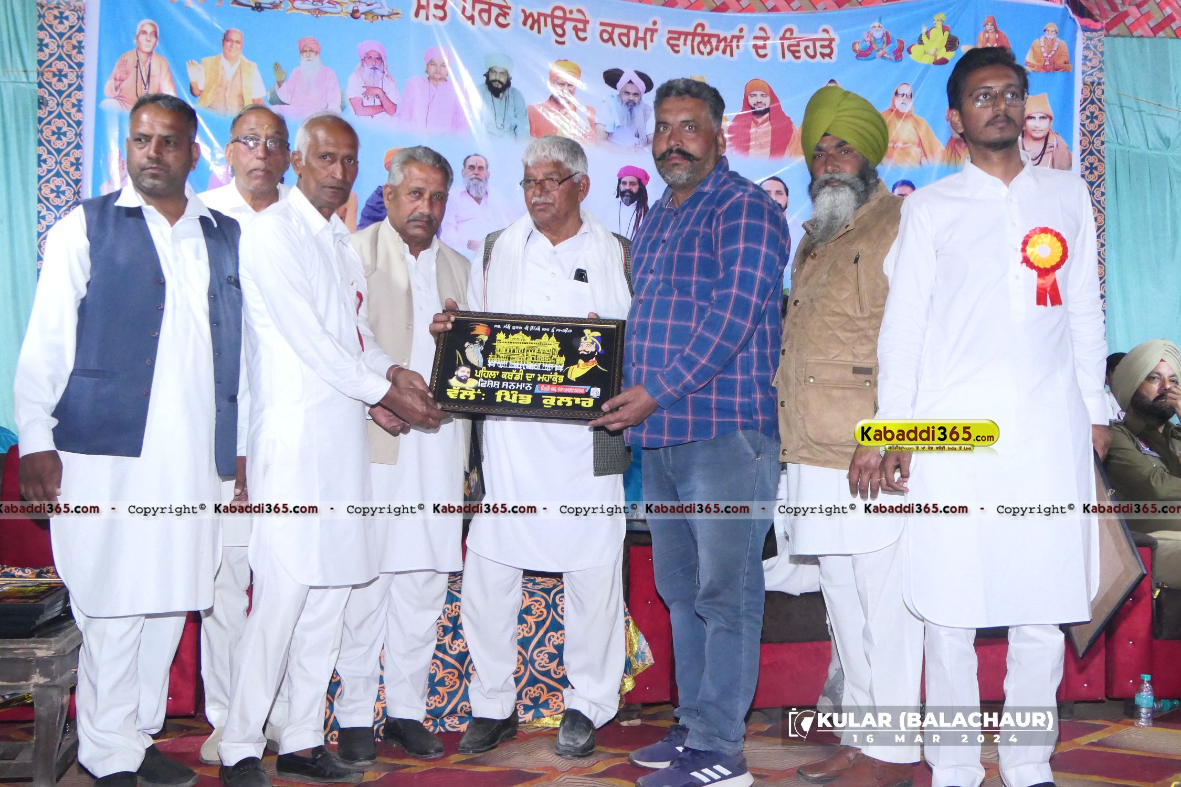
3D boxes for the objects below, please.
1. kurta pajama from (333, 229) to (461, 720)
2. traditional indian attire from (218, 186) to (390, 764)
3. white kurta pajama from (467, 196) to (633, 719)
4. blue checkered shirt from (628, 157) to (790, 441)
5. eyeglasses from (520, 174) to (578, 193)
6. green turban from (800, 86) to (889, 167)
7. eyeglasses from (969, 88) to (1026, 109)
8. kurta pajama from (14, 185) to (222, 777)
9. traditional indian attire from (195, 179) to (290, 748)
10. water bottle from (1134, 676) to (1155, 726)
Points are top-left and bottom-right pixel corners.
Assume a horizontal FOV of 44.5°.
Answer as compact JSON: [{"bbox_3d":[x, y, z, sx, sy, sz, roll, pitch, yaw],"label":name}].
[{"bbox_3d":[-0.504,0.240,3.950,0.500,1.350,0.330,0,0,-20],"label":"kurta pajama"},{"bbox_3d":[-0.709,0.206,3.620,0.430,1.460,0.480,0,0,36],"label":"traditional indian attire"},{"bbox_3d":[-0.121,0.206,3.970,0.500,1.440,0.370,0,0,8],"label":"white kurta pajama"},{"bbox_3d":[0.285,-0.222,3.530,0.460,0.700,0.340,-1,-1,45],"label":"blue checkered shirt"},{"bbox_3d":[-0.092,-0.565,3.790,0.138,0.042,0.140,0,20,37],"label":"eyeglasses"},{"bbox_3d":[0.627,-0.660,3.560,0.216,0.200,0.250,0,-1,26],"label":"green turban"},{"bbox_3d":[0.928,-0.664,3.340,0.138,0.046,0.140,0,-5,-2],"label":"eyeglasses"},{"bbox_3d":[-1.172,0.218,3.620,0.570,1.490,0.360,0,0,-38],"label":"kurta pajama"},{"bbox_3d":[-0.923,0.177,3.950,0.530,1.510,0.320,0,0,-14],"label":"traditional indian attire"},{"bbox_3d":[1.631,0.905,4.250,0.056,0.156,0.056,0,-1,0],"label":"water bottle"}]

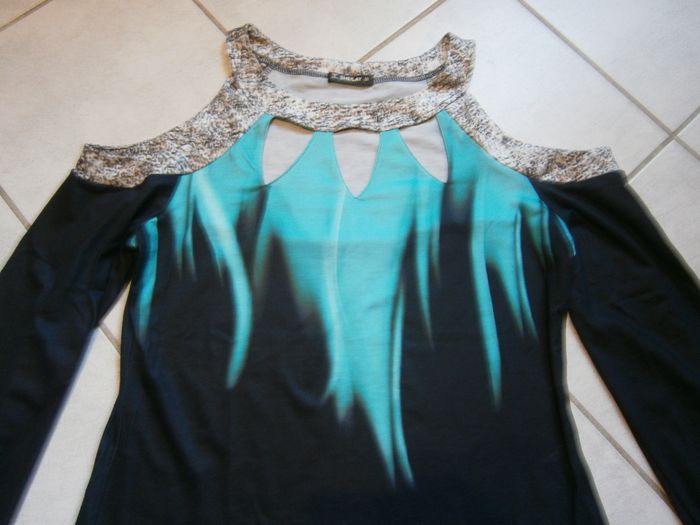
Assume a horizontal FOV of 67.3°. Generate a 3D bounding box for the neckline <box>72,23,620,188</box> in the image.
[{"bbox_3d":[-0.001,-0.185,0.609,0.608,0.022,0.219,0,73,-1],"label":"neckline"}]

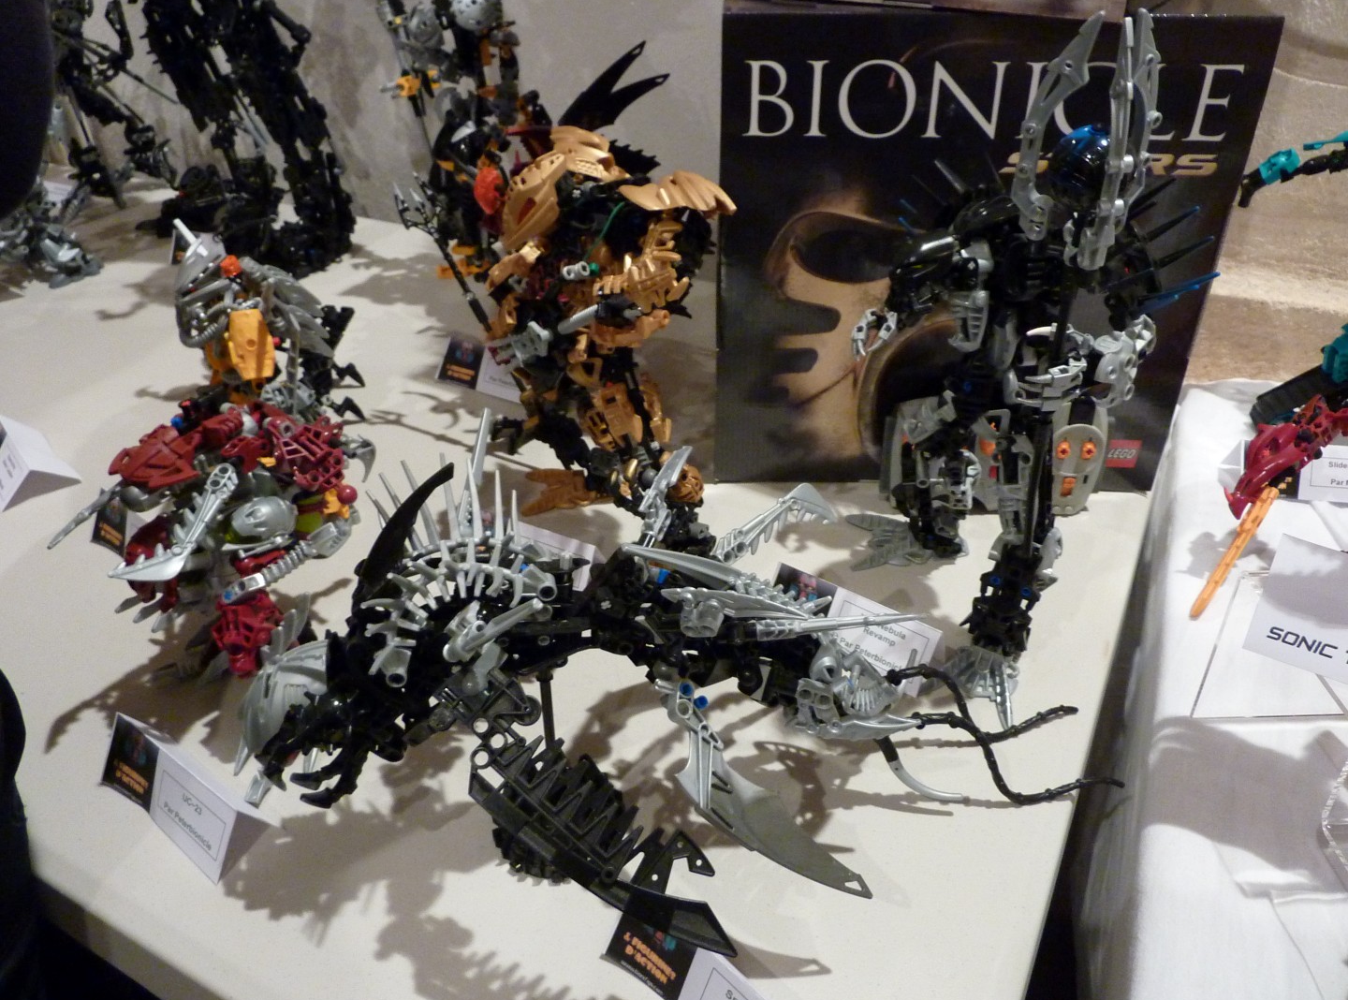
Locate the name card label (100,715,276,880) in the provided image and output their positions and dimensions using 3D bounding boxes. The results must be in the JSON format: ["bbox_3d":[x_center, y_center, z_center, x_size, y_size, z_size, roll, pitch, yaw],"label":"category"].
[{"bbox_3d":[-0.200,0.115,0.395,0.086,0.028,0.030,20,36,31],"label":"name card label"}]

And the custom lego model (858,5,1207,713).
[{"bbox_3d":[0.152,-0.070,0.452,0.160,0.287,0.140,25,38,36],"label":"custom lego model"}]

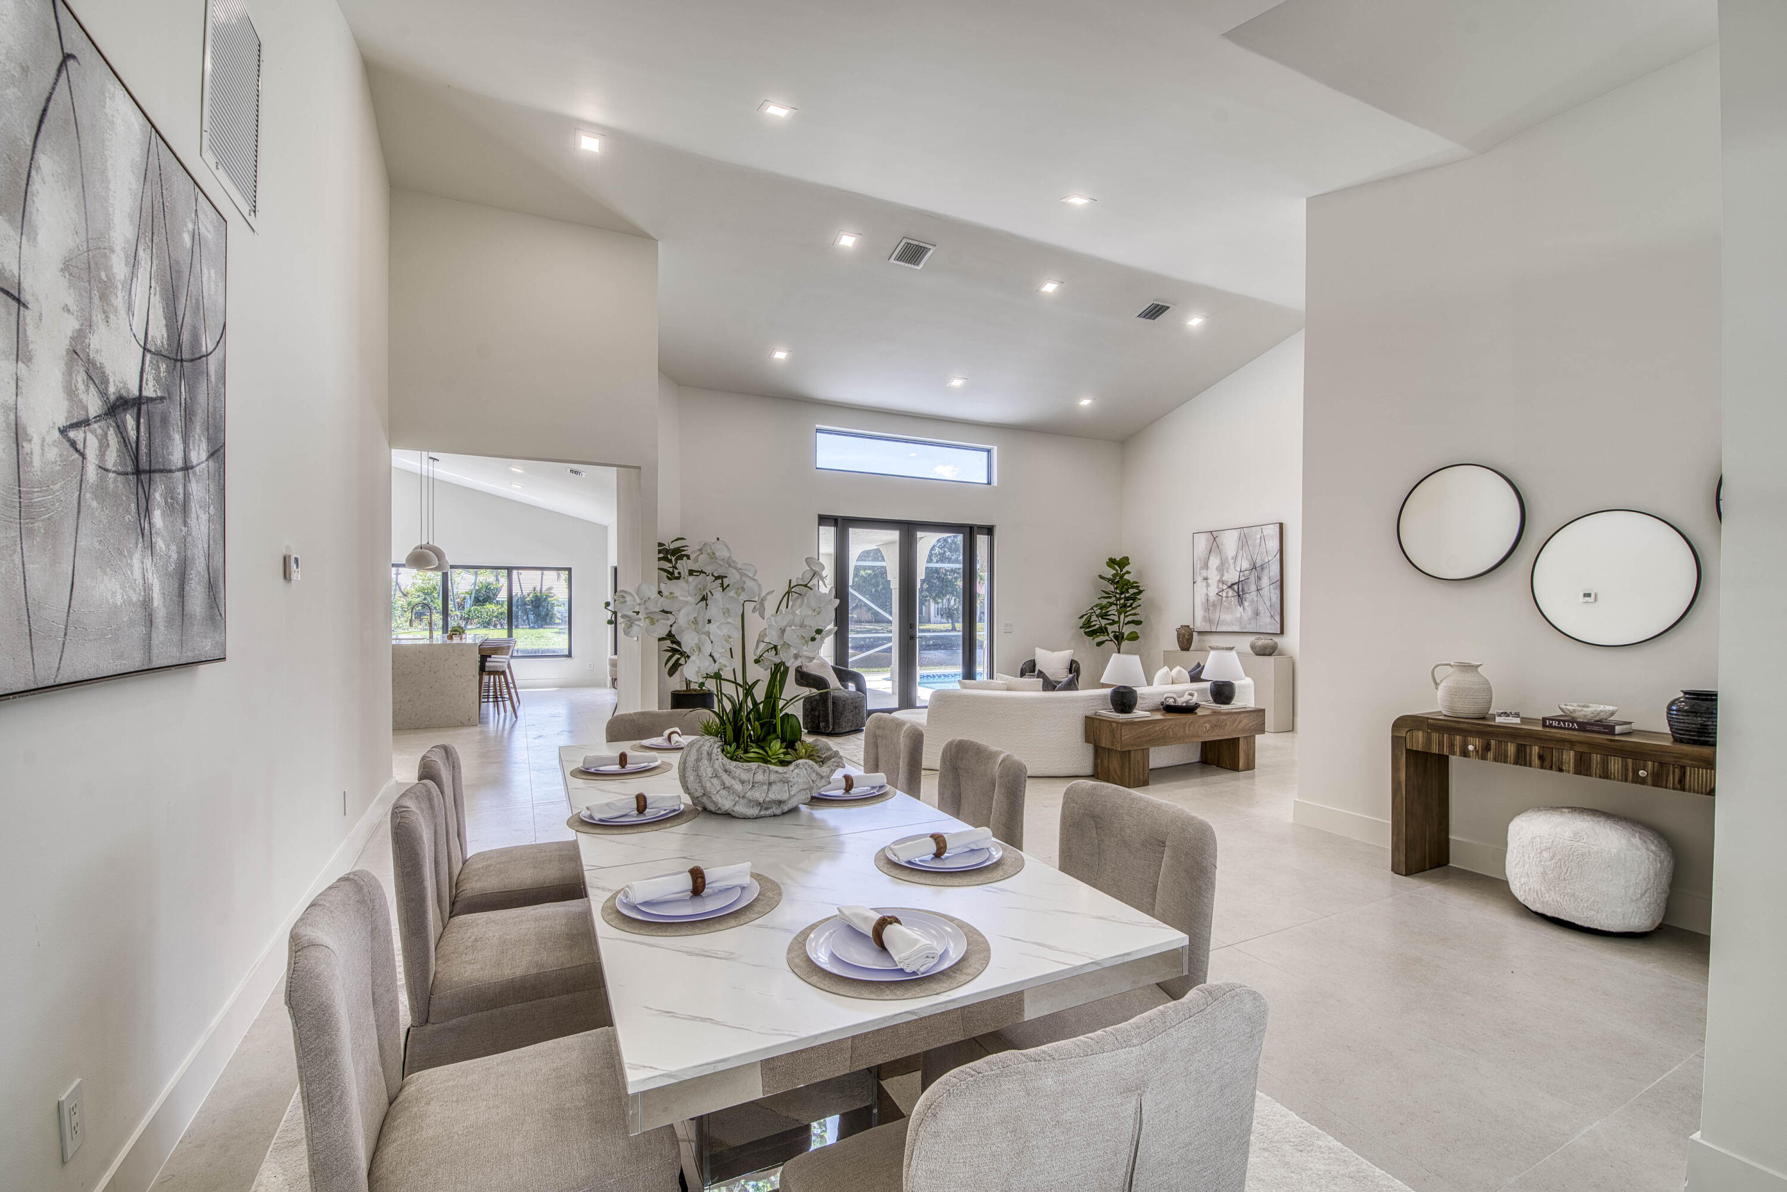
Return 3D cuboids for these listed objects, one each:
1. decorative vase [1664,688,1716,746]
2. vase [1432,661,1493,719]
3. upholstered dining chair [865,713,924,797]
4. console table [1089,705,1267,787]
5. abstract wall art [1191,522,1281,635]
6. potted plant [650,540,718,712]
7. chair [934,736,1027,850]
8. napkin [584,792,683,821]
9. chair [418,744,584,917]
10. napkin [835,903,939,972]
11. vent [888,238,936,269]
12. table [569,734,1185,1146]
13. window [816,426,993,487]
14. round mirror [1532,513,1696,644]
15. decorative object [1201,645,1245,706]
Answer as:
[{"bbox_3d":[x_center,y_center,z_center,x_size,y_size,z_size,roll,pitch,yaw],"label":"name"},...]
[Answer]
[{"bbox_3d":[3.317,0.498,3.038,0.230,0.225,0.230,1,-1,-26],"label":"decorative vase"},{"bbox_3d":[2.897,0.479,3.807,0.250,0.275,0.220,0,-1,38],"label":"vase"},{"bbox_3d":[-0.232,0.974,3.032,0.570,0.895,0.480,0,-1,-26],"label":"upholstered dining chair"},{"bbox_3d":[2.345,1.220,6.138,1.610,0.505,0.385,1,-1,-26],"label":"console table"},{"bbox_3d":[4.155,-0.185,9.091,0.050,1.280,1.250,1,-1,-26],"label":"abstract wall art"},{"bbox_3d":[-2.022,0.431,7.362,0.720,1.980,0.680,1,-1,-26],"label":"potted plant"},{"bbox_3d":[0.095,0.973,2.491,0.570,0.900,0.470,1,-1,-26],"label":"chair"},{"bbox_3d":[-0.758,0.619,2.184,0.260,0.055,0.065,0,-1,-26],"label":"napkin"},{"bbox_3d":[-1.282,0.963,2.563,0.570,0.900,0.470,1,-1,-26],"label":"chair"},{"bbox_3d":[-0.011,0.575,1.273,0.070,0.050,0.205,1,-1,-38],"label":"napkin"},{"bbox_3d":[0.168,-3.041,6.599,0.325,0.030,0.325,0,-14,-26],"label":"vent"},{"bbox_3d":[-0.457,1.034,2.335,1.005,0.760,2.550,0,-1,-26],"label":"table"},{"bbox_3d":[0.202,-1.719,9.361,2.500,0.500,0.120,1,-1,-26],"label":"window"},{"bbox_3d":[3.311,-0.080,3.441,0.030,0.610,0.610,1,-1,-26],"label":"round mirror"},{"bbox_3d":[2.827,0.694,6.376,0.350,0.480,0.350,1,-1,-26],"label":"decorative object"}]

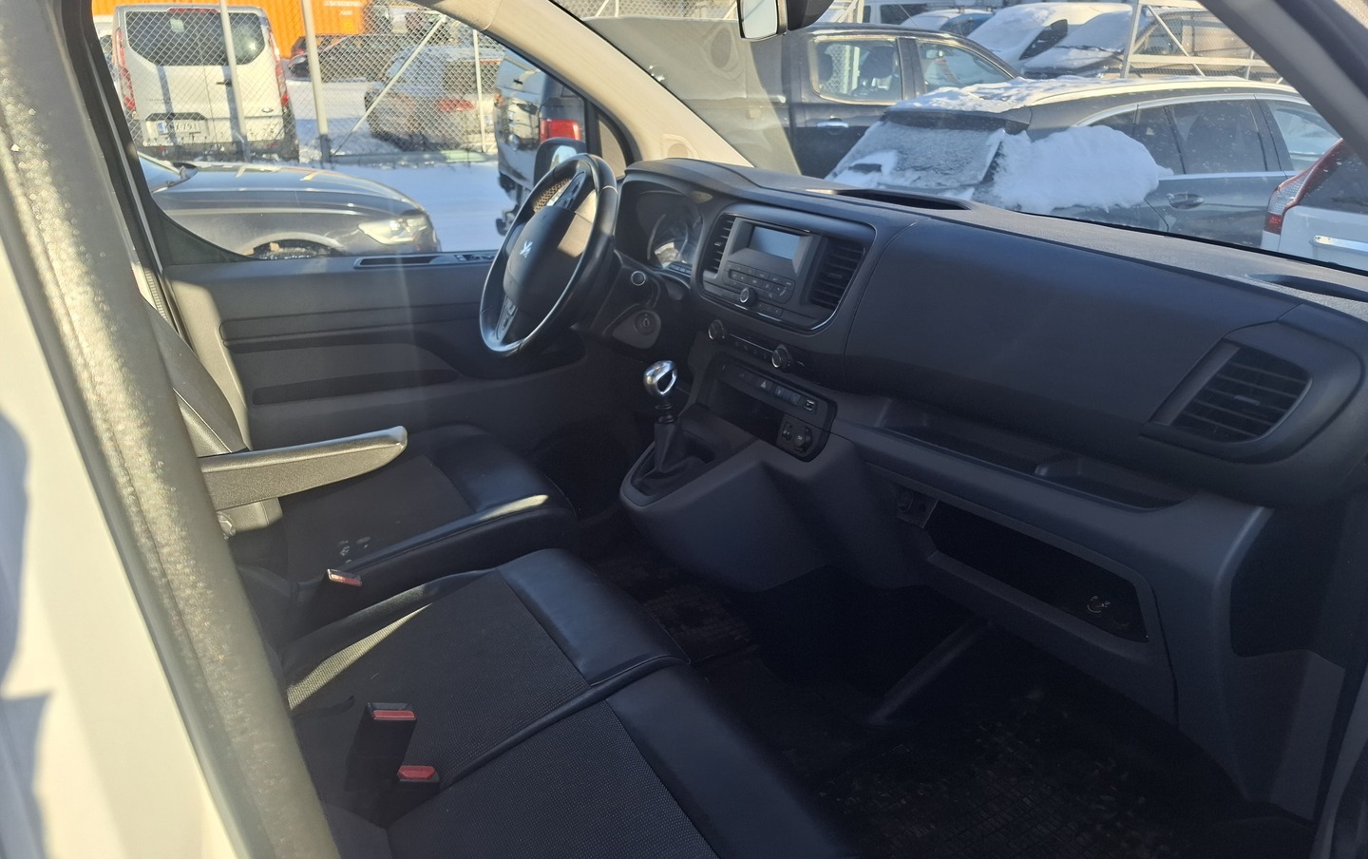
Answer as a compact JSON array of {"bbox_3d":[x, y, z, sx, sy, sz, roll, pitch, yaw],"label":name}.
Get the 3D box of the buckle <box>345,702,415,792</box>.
[{"bbox_3d":[-0.350,0.367,1.050,0.052,0.100,0.032,12,13,-35],"label":"buckle"}]

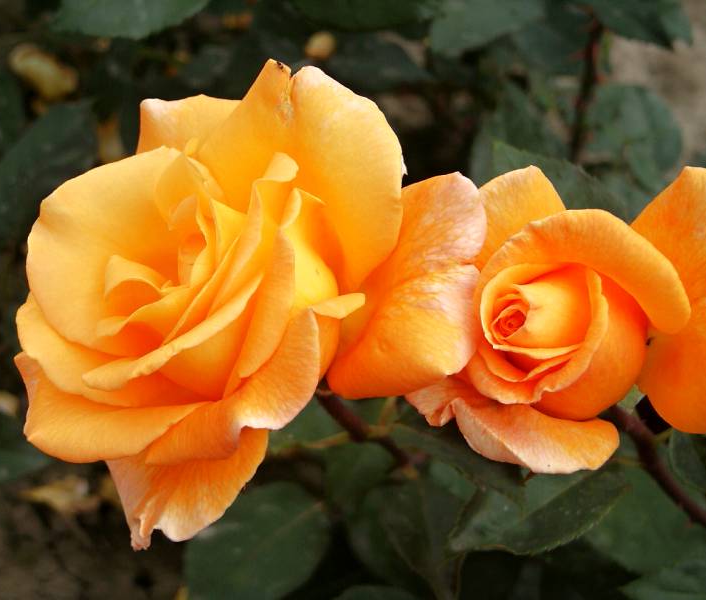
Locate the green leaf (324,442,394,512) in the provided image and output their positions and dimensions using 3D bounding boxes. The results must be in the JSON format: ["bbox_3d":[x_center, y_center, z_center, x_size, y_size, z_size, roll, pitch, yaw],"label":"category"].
[{"bbox_3d":[0.002,0.057,0.565,0.022,0.012,0.027,-9,46,-9],"label":"green leaf"}]

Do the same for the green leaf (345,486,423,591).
[{"bbox_3d":[0.010,0.077,0.575,0.022,0.013,0.036,-18,52,-7],"label":"green leaf"}]

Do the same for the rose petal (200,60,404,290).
[{"bbox_3d":[-0.014,-0.035,0.495,0.056,0.063,0.027,3,3,5],"label":"rose petal"}]

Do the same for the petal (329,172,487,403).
[{"bbox_3d":[0.015,-0.004,0.490,0.042,0.061,0.025,12,6,0],"label":"petal"}]

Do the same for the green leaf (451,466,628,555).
[{"bbox_3d":[0.057,0.065,0.545,0.056,0.014,0.027,-23,43,-17],"label":"green leaf"}]

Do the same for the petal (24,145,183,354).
[{"bbox_3d":[-0.067,-0.013,0.485,0.045,0.054,0.024,6,6,-24],"label":"petal"}]

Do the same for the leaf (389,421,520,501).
[{"bbox_3d":[0.032,0.050,0.550,0.042,0.013,0.024,23,43,17],"label":"leaf"}]

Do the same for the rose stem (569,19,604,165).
[{"bbox_3d":[0.087,-0.078,0.660,0.011,0.059,0.011,7,24,-2],"label":"rose stem"}]

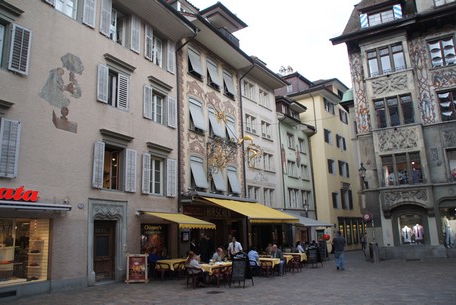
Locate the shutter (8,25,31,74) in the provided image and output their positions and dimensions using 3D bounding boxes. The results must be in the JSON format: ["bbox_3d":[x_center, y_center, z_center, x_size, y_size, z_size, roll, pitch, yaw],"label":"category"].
[{"bbox_3d":[-7.660,-3.825,12.797,0.060,1.860,0.690,-10,-15,29],"label":"shutter"}]

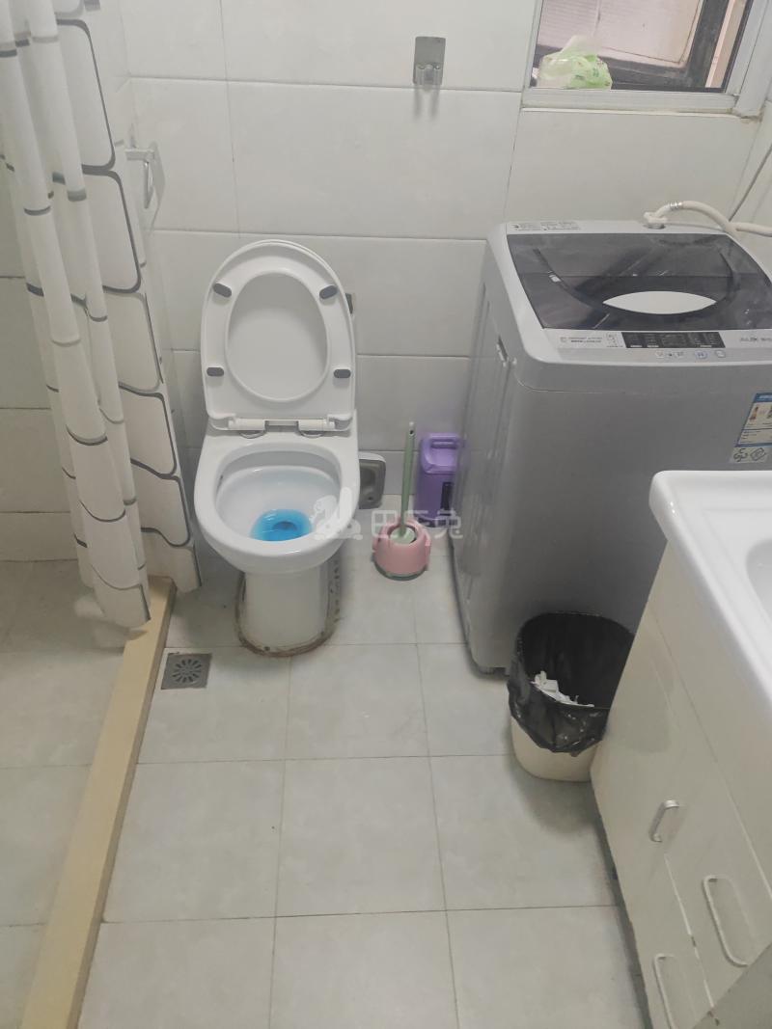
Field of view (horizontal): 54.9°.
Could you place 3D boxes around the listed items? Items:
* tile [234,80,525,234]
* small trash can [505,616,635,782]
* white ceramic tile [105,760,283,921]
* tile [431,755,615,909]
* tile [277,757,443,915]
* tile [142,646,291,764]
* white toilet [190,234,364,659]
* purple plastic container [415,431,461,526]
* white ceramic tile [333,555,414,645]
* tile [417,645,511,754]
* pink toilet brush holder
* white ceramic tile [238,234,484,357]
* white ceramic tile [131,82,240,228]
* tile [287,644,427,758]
[{"bbox_3d":[-0.026,-0.752,1.603,0.600,0.300,0.012,0,40,-4],"label":"tile"},{"bbox_3d":[0.369,0.373,1.498,0.250,0.275,0.250,0,40,-4],"label":"small trash can"},{"bbox_3d":[-0.349,0.605,1.398,0.300,0.012,0.300,0,40,-4],"label":"white ceramic tile"},{"bbox_3d":[0.249,0.611,1.450,0.300,0.010,0.300,0,41,-4],"label":"tile"},{"bbox_3d":[-0.050,0.611,1.429,0.300,0.010,0.300,0,41,-4],"label":"tile"},{"bbox_3d":[-0.366,0.410,1.625,0.300,0.012,0.300,0,40,-4],"label":"tile"},{"bbox_3d":[-0.228,-0.117,1.617,0.352,0.816,0.575,-1,41,-5],"label":"white toilet"},{"bbox_3d":[0.153,-0.092,2.053,0.140,0.240,0.140,0,41,-4],"label":"purple plastic container"},{"bbox_3d":[-0.082,0.217,1.889,0.300,0.010,0.300,0,41,-4],"label":"white ceramic tile"},{"bbox_3d":[0.233,0.414,1.680,0.300,0.010,0.300,0,41,-4],"label":"tile"},{"bbox_3d":[0.042,0.081,1.954,0.155,0.100,0.155,0,41,-4],"label":"pink toilet brush holder"},{"bbox_3d":[-0.040,-0.524,1.798,0.600,0.300,0.012,0,40,-4],"label":"white ceramic tile"},{"bbox_3d":[-0.426,-0.759,1.588,0.200,0.302,0.010,0,41,-4],"label":"white ceramic tile"},{"bbox_3d":[-0.066,0.414,1.659,0.300,0.010,0.300,0,41,-4],"label":"tile"}]

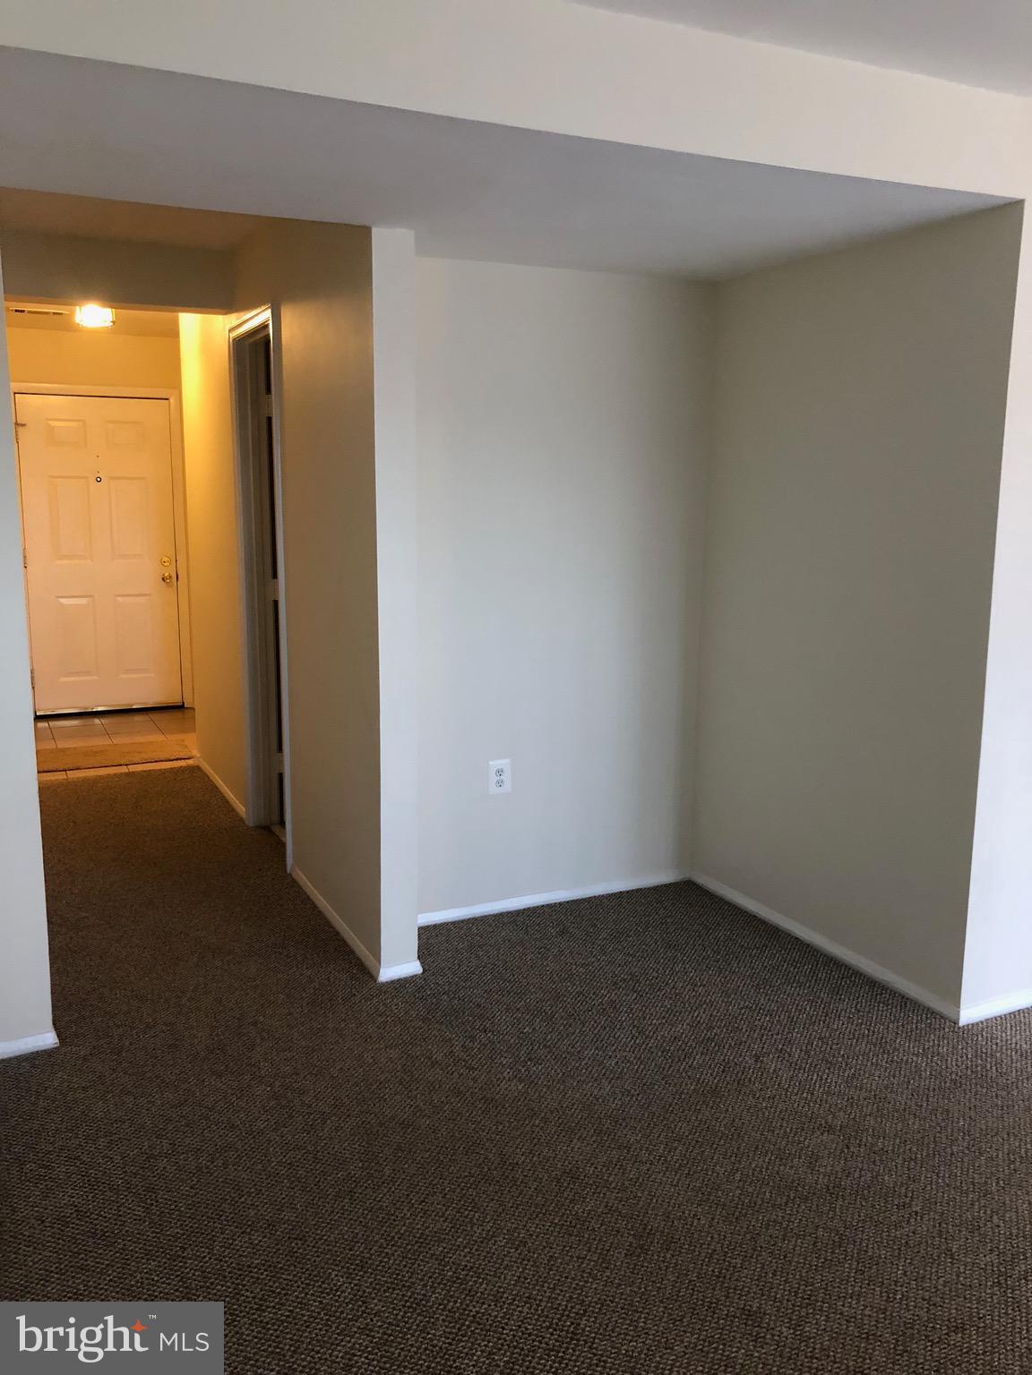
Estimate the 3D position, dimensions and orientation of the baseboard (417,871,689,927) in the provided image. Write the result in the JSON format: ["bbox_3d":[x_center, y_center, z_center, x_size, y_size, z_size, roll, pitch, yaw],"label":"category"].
[{"bbox_3d":[0.119,0.762,4.038,1.213,0.046,0.015,-4,11,-25],"label":"baseboard"}]

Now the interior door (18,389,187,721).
[{"bbox_3d":[-2.699,-0.858,7.271,0.930,2.022,0.045,-4,11,-25],"label":"interior door"}]

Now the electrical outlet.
[{"bbox_3d":[-0.055,0.312,3.859,0.080,0.118,0.008,-4,11,-25],"label":"electrical outlet"}]

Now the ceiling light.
[{"bbox_3d":[-2.191,-1.947,5.786,0.180,0.125,0.180,-4,11,-25],"label":"ceiling light"}]

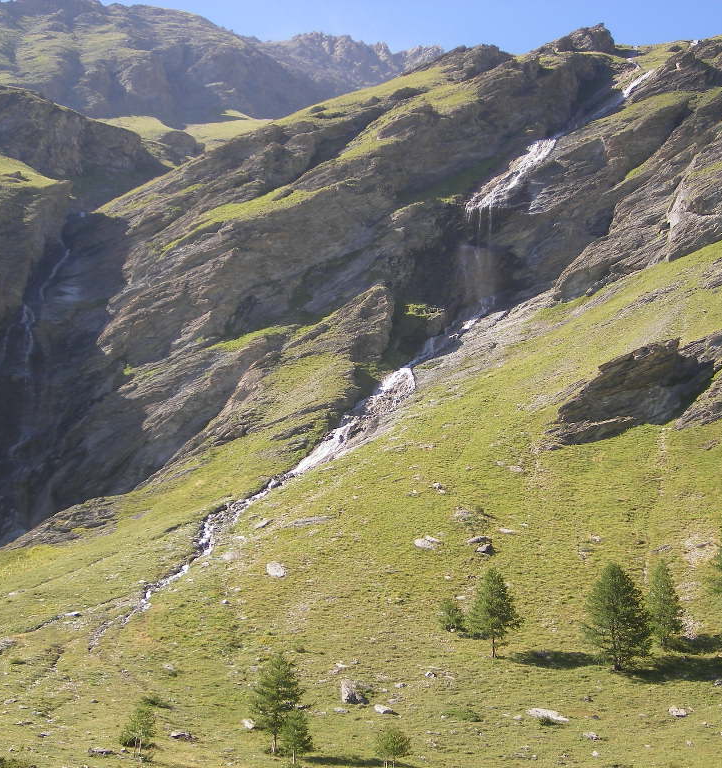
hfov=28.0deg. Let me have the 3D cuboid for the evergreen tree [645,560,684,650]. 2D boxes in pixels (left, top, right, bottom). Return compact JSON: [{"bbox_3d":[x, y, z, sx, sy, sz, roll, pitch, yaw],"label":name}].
[{"bbox_3d":[21.850,15.890,104.000,2.640,6.460,2.640,0,-6,0],"label":"evergreen tree"}]

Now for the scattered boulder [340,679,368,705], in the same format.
[{"bbox_3d":[-0.470,19.300,91.000,1.880,1.440,1.700,0,-6,0],"label":"scattered boulder"}]

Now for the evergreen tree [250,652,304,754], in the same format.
[{"bbox_3d":[-5.538,20.940,95.000,3.430,6.690,3.430,0,-9,0],"label":"evergreen tree"}]

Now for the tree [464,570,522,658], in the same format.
[{"bbox_3d":[9.390,16.150,102.000,3.960,6.330,3.960,0,-6,0],"label":"tree"}]

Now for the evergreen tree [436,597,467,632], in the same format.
[{"bbox_3d":[6.670,17.250,108.000,2.170,2.530,2.170,0,-6,0],"label":"evergreen tree"}]

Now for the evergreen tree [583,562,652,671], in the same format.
[{"bbox_3d":[17.520,15.910,99.000,4.510,7.440,4.510,0,-6,0],"label":"evergreen tree"}]

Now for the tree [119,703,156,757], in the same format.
[{"bbox_3d":[-14.648,22.677,95.000,2.290,3.470,2.290,0,-9,0],"label":"tree"}]

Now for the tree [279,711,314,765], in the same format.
[{"bbox_3d":[-4.094,22.437,92.000,2.090,3.430,2.090,0,-9,0],"label":"tree"}]

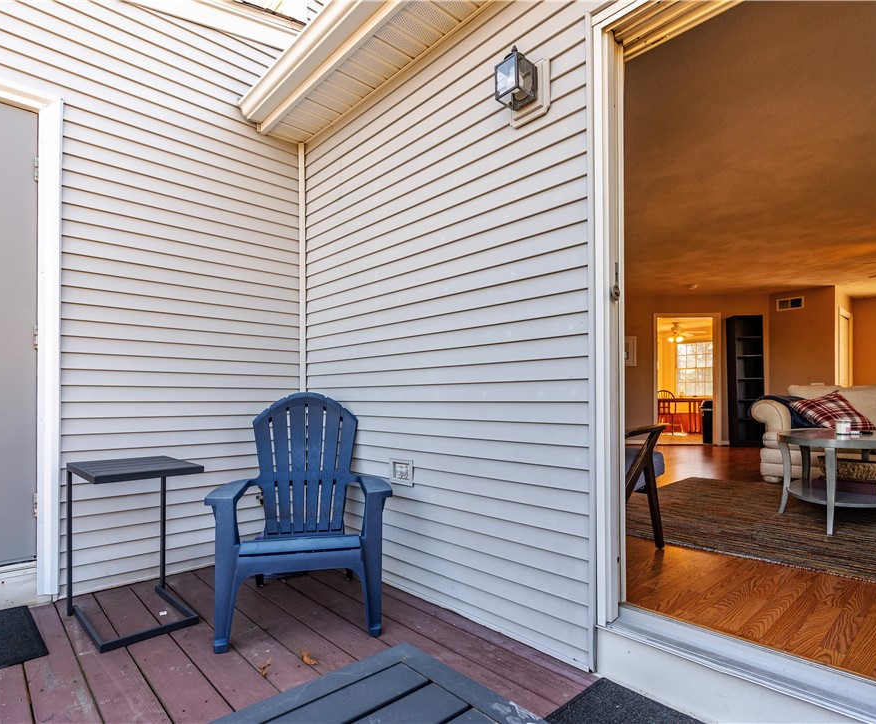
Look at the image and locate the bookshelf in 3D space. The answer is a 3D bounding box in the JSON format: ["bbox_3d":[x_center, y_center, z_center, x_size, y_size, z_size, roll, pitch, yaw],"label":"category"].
[{"bbox_3d":[4.720,0.295,7.420,0.420,2.000,0.290,0,-3,4],"label":"bookshelf"}]

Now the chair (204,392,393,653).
[{"bbox_3d":[-0.598,0.619,2.200,0.690,0.950,0.800,1,-3,-12],"label":"chair"}]

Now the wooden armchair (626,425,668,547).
[{"bbox_3d":[0.645,0.527,2.330,0.650,0.750,0.620,3,-4,-44],"label":"wooden armchair"}]

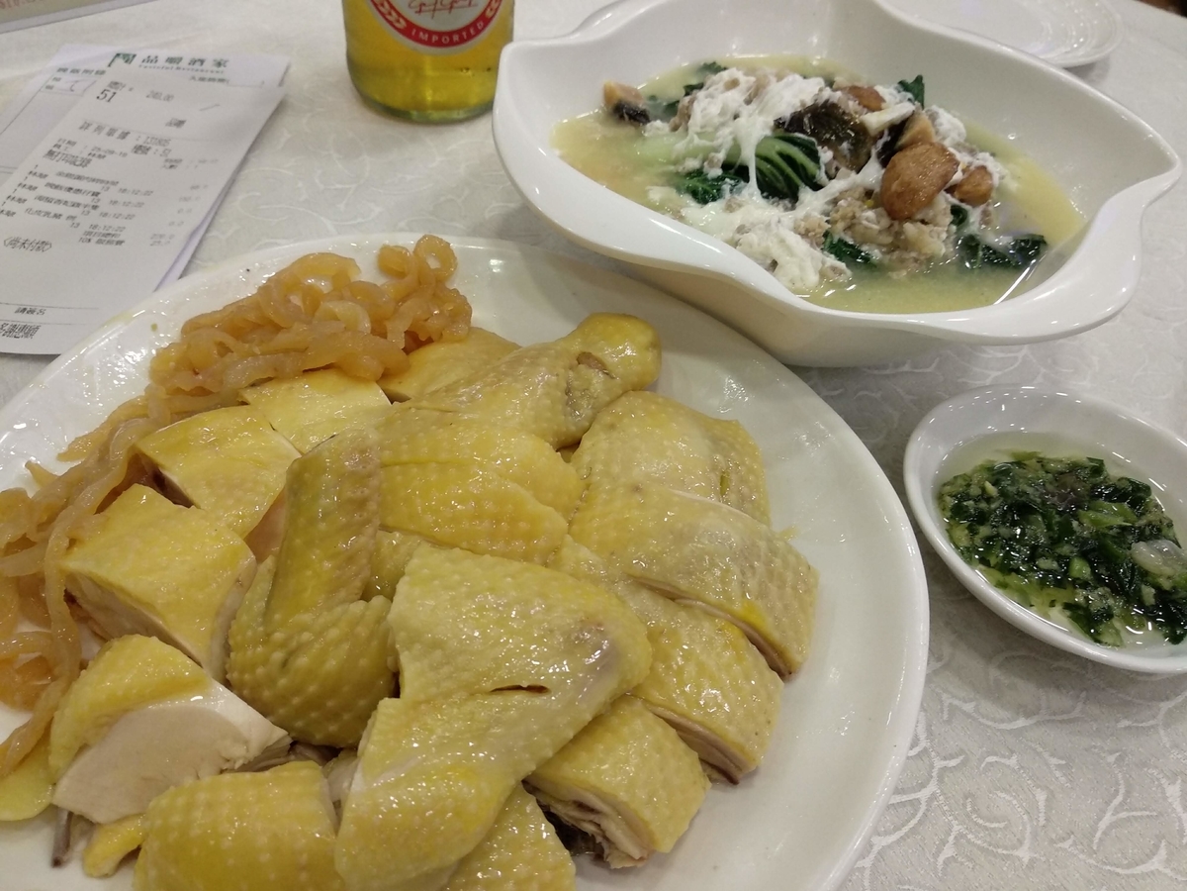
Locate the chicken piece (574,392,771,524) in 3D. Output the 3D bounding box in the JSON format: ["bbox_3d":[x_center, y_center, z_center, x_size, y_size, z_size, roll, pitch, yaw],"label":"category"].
[{"bbox_3d":[0.019,0.010,0.237,0.047,0.030,0.035,0,47,-7],"label":"chicken piece"}]

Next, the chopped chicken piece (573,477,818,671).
[{"bbox_3d":[0.022,0.034,0.216,0.054,0.029,0.028,16,47,9],"label":"chopped chicken piece"}]

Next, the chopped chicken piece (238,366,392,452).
[{"bbox_3d":[-0.073,-0.004,0.239,0.035,0.023,0.027,-19,52,-23],"label":"chopped chicken piece"}]

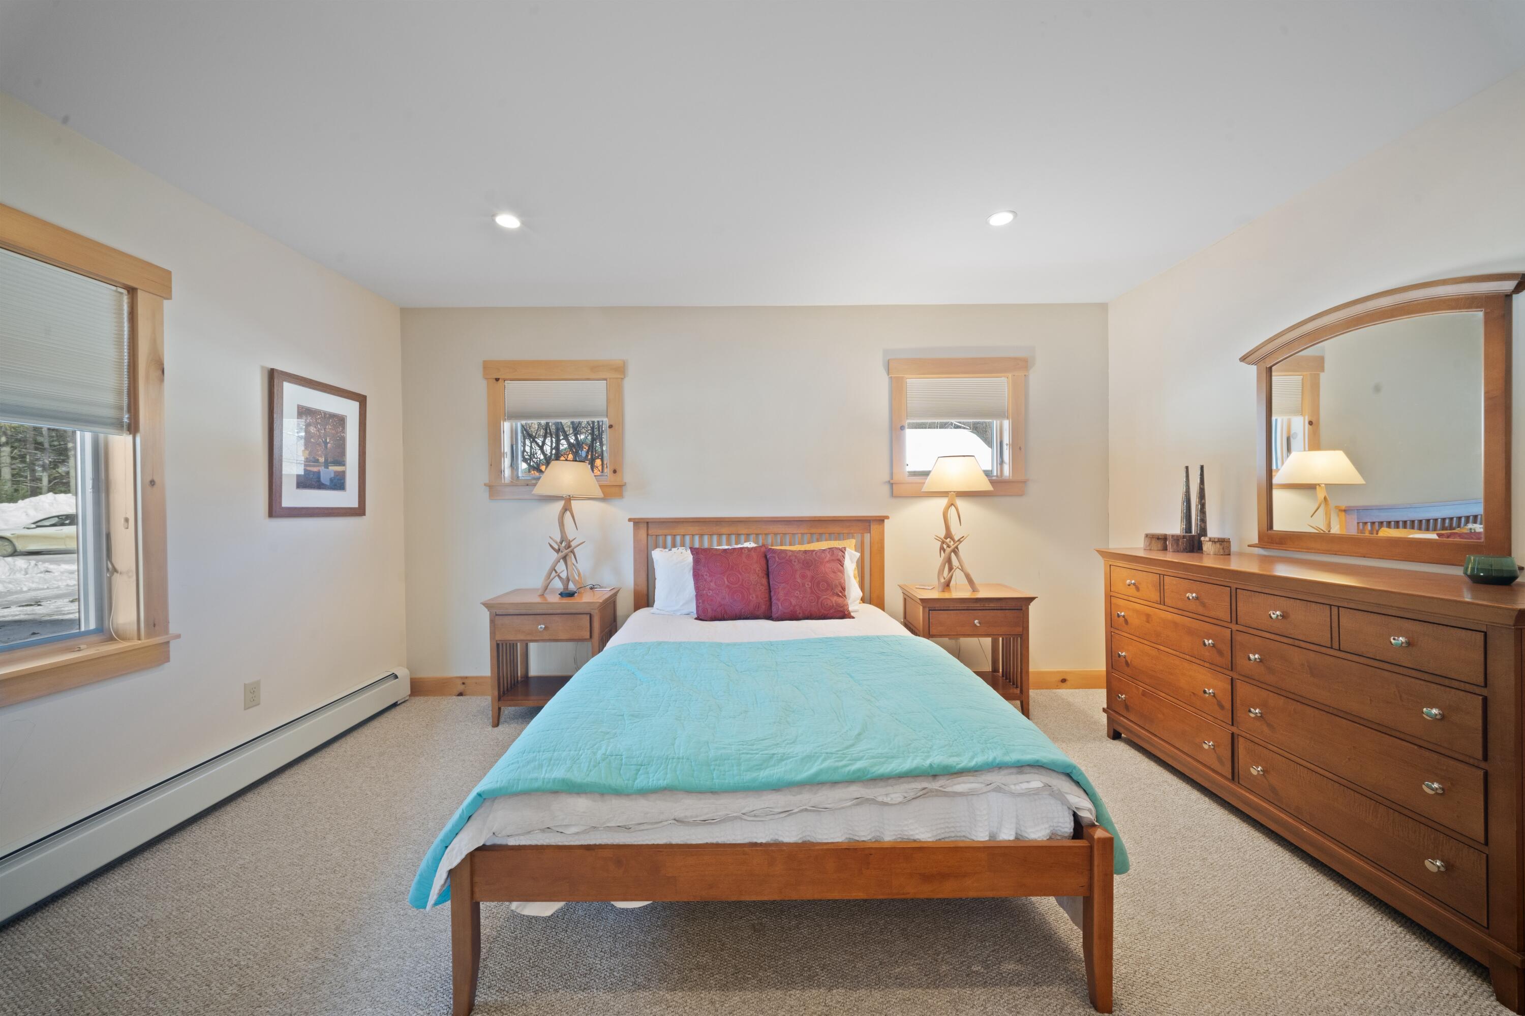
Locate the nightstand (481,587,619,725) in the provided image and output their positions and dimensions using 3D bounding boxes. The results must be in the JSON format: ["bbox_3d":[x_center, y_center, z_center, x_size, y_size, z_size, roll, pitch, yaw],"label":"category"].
[{"bbox_3d":[-1.187,0.845,2.943,0.625,0.678,0.465,0,1,0],"label":"nightstand"}]

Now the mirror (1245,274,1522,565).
[{"bbox_3d":[2.144,-0.292,1.827,0.080,0.920,0.840,0,1,0],"label":"mirror"}]

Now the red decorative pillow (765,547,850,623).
[{"bbox_3d":[0.251,0.422,2.816,0.450,0.420,0.150,0,-19,0],"label":"red decorative pillow"}]

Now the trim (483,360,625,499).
[{"bbox_3d":[-1.297,-0.489,3.215,0.880,0.865,0.100,0,1,0],"label":"trim"}]

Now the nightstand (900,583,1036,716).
[{"bbox_3d":[1.188,0.825,2.979,0.625,0.678,0.460,0,1,0],"label":"nightstand"}]

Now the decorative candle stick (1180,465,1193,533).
[{"bbox_3d":[2.056,0.000,2.470,0.062,0.405,0.062,0,1,0],"label":"decorative candle stick"}]

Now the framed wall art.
[{"bbox_3d":[-2.240,-0.293,2.587,0.030,0.680,0.575,0,1,0],"label":"framed wall art"}]

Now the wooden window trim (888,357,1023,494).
[{"bbox_3d":[1.230,-0.506,3.227,0.870,0.865,0.100,0,1,0],"label":"wooden window trim"}]

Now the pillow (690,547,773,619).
[{"bbox_3d":[-0.175,0.419,2.814,0.430,0.420,0.150,0,-19,0],"label":"pillow"}]

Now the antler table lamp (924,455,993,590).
[{"bbox_3d":[1.133,0.092,2.942,0.415,0.785,0.415,0,1,0],"label":"antler table lamp"}]

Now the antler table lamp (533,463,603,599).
[{"bbox_3d":[-1.120,0.117,2.931,0.415,0.775,0.415,0,1,0],"label":"antler table lamp"}]

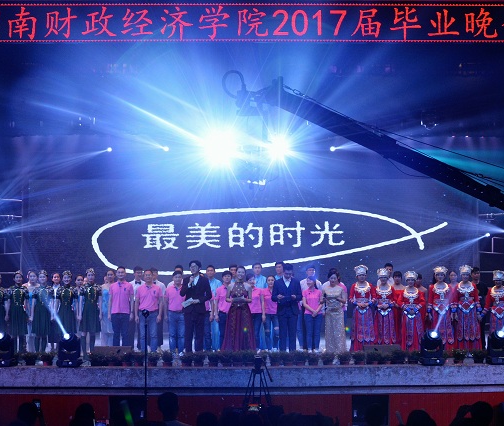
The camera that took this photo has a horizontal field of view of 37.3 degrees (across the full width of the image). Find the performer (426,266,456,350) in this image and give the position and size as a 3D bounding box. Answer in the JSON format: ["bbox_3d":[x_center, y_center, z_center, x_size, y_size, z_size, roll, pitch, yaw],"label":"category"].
[{"bbox_3d":[3.681,1.901,14.571,0.547,1.729,0.400,0,-5,5],"label":"performer"}]

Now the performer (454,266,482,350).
[{"bbox_3d":[4.154,1.842,14.314,0.569,1.685,0.400,0,-3,2],"label":"performer"}]

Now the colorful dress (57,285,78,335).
[{"bbox_3d":[-3.420,1.796,13.831,0.408,0.938,0.300,0,-5,-5],"label":"colorful dress"}]

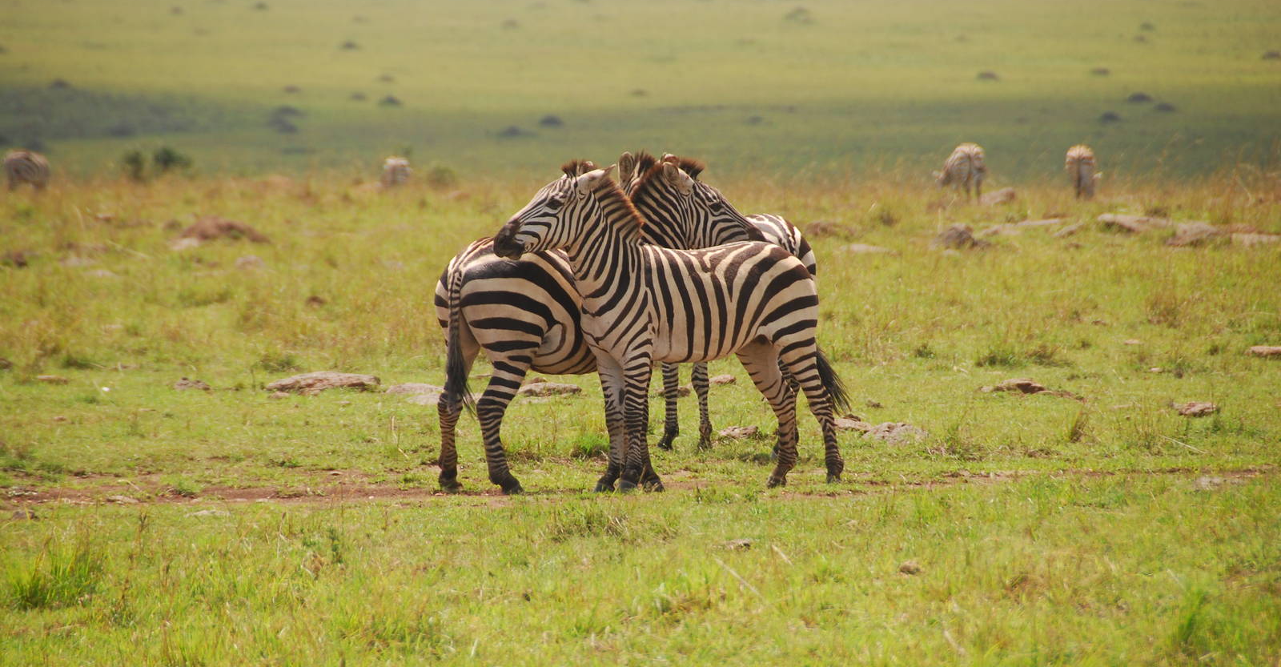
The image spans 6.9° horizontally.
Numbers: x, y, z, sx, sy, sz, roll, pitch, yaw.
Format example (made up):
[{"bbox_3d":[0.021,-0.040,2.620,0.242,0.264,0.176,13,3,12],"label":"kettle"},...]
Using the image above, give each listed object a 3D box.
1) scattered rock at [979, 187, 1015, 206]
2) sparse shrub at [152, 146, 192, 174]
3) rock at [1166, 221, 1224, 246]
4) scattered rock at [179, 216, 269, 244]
[{"bbox_3d":[6.628,-2.553,198.275,0.686,0.336,0.550,0,2,0],"label":"scattered rock"},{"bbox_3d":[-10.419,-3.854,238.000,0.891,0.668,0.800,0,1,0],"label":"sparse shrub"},{"bbox_3d":[7.886,-1.416,152.000,0.811,0.356,0.600,0,1,0],"label":"rock"},{"bbox_3d":[-5.790,-1.432,148.475,1.247,0.360,0.950,0,2,0],"label":"scattered rock"}]

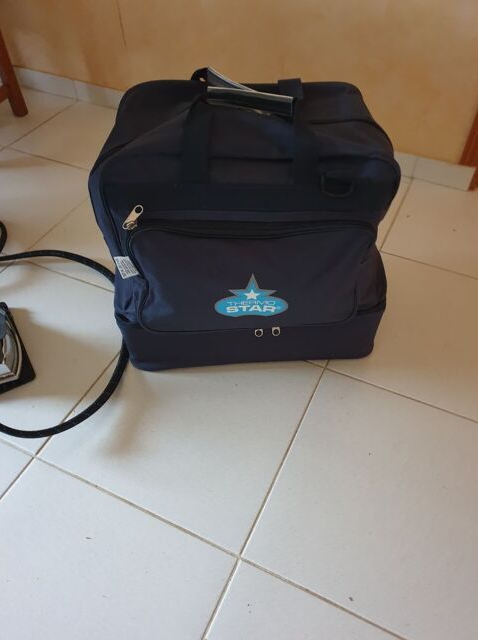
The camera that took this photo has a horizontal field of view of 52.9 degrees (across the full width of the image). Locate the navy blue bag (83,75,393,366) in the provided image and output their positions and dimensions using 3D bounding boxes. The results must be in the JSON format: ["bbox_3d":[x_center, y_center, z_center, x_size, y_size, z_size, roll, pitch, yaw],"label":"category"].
[{"bbox_3d":[0.011,-0.155,0.887,0.456,0.464,0.256,-3,49,-2],"label":"navy blue bag"}]

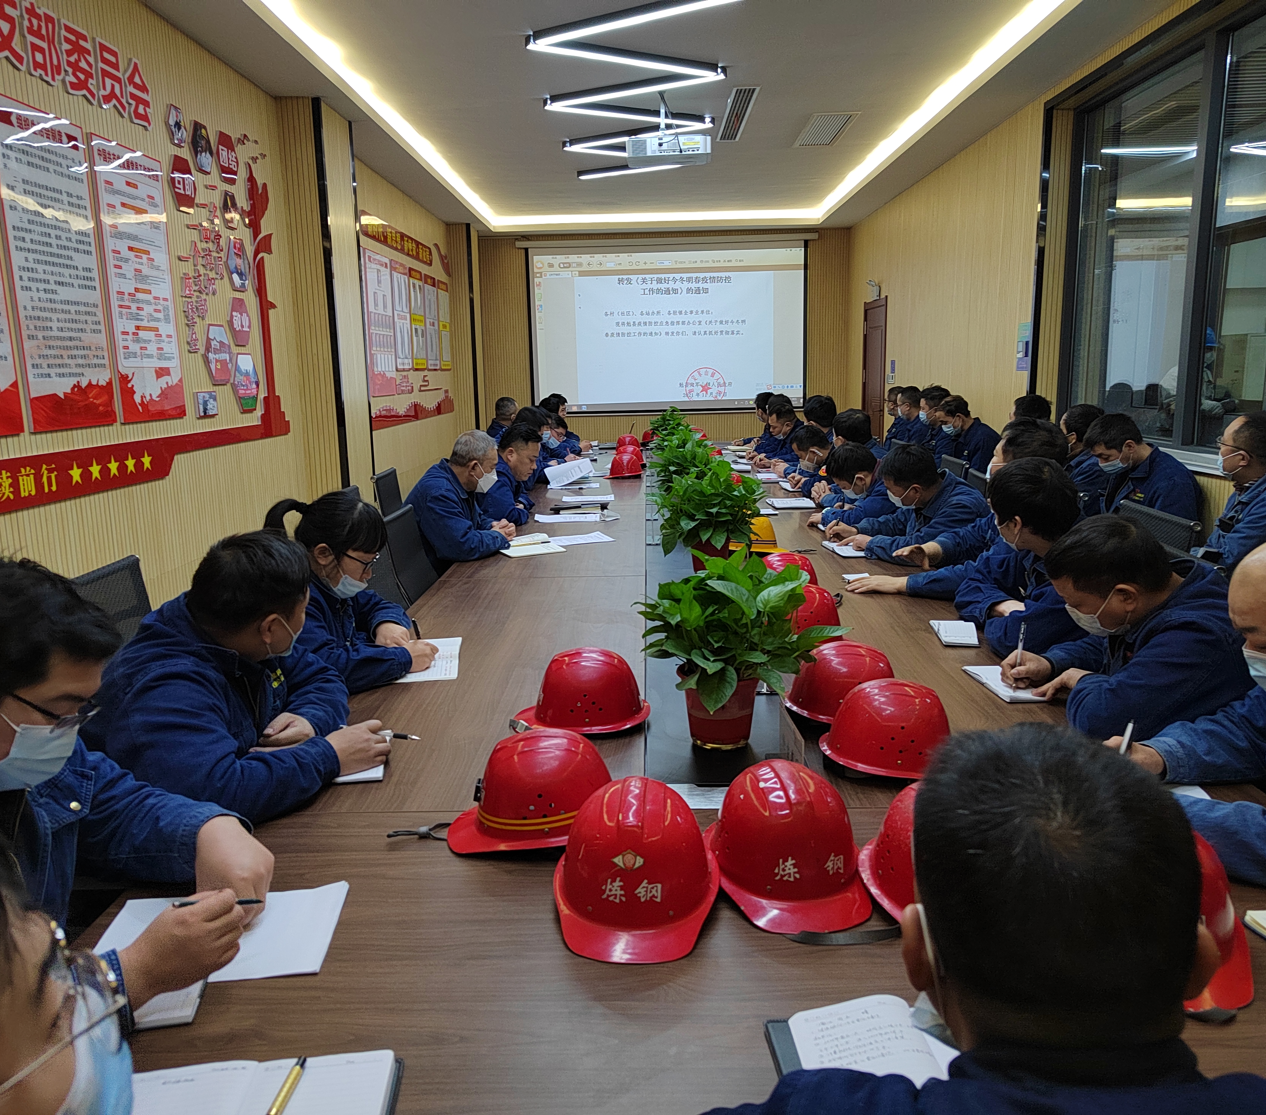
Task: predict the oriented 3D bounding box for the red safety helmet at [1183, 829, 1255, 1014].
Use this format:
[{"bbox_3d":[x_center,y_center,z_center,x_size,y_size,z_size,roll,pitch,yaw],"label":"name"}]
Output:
[{"bbox_3d":[0.619,0.401,1.195,0.225,0.155,0.272,-1,11,0],"label":"red safety helmet"}]

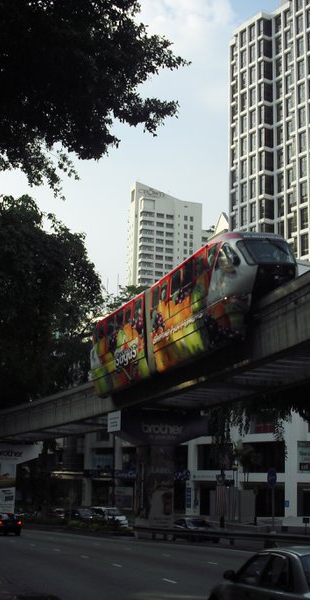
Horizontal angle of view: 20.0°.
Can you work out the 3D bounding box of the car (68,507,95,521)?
[{"bbox_3d":[-6.534,18.936,76.663,1.680,1.430,4.200,7,-15,-21],"label":"car"}]

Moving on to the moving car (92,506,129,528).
[{"bbox_3d":[-3.445,16.850,67.411,1.680,1.720,4.300,7,-15,-22],"label":"moving car"}]

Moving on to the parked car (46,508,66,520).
[{"bbox_3d":[-9.503,20.826,84.421,1.680,1.430,4.200,8,-15,-24],"label":"parked car"}]

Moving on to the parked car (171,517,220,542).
[{"bbox_3d":[2.291,13.572,51.773,1.680,1.420,4.200,6,-14,-17],"label":"parked car"}]

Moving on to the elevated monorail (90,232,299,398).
[{"bbox_3d":[1.241,1.750,46.667,3.000,4.900,22.800,6,-14,-19],"label":"elevated monorail"}]

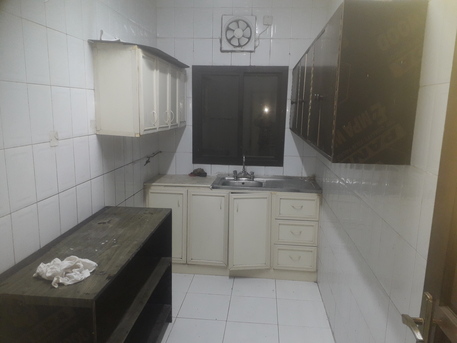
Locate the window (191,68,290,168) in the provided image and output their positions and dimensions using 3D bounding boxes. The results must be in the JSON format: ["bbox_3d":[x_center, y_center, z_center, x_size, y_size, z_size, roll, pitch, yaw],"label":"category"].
[{"bbox_3d":[0.113,-0.588,3.847,1.005,1.058,0.080,2,10,5],"label":"window"}]

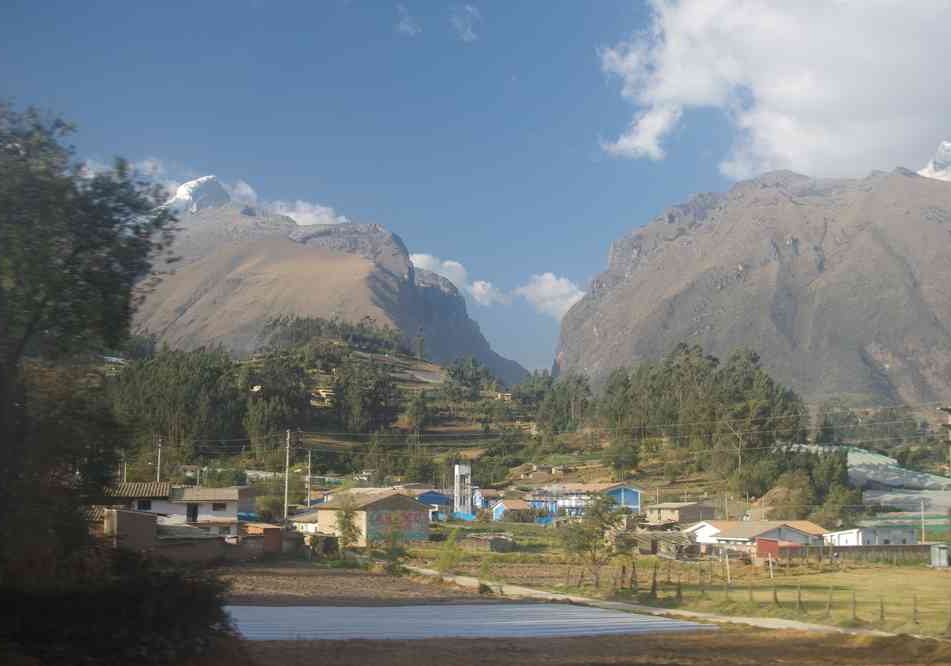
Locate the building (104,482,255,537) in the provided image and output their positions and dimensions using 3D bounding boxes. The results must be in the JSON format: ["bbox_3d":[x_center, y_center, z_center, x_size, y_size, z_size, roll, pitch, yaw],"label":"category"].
[{"bbox_3d":[-31.776,19.192,124.721,14.300,6.200,6.600,1,-9,-6],"label":"building"}]

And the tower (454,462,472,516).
[{"bbox_3d":[-1.980,26.030,192.690,2.250,8.850,2.250,3,-10,-21],"label":"tower"}]

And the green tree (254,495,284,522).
[{"bbox_3d":[-21.198,18.780,120.339,3.100,4.400,3.100,0,-9,0],"label":"green tree"}]

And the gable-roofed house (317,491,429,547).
[{"bbox_3d":[-9.759,18.230,113.153,7.200,4.700,9.500,7,-11,-35],"label":"gable-roofed house"}]

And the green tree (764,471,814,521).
[{"bbox_3d":[52.540,27.520,195.690,7.840,8.810,7.440,-2,-9,15],"label":"green tree"}]

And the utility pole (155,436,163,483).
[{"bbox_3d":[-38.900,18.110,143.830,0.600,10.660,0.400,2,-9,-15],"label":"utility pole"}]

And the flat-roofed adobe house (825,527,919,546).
[{"bbox_3d":[48.590,25.840,143.270,8.200,3.450,6.500,3,-10,-19],"label":"flat-roofed adobe house"}]

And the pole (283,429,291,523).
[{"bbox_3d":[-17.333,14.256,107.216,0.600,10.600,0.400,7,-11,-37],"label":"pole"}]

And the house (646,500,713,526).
[{"bbox_3d":[32.240,28.546,185.218,7.700,3.500,6.600,8,-12,-42],"label":"house"}]

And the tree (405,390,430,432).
[{"bbox_3d":[-18.910,25.650,381.080,8.210,13.760,7.800,0,-9,-3],"label":"tree"}]

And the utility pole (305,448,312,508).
[{"bbox_3d":[-17.766,16.317,124.616,0.400,8.000,0.400,0,-9,0],"label":"utility pole"}]

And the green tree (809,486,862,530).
[{"bbox_3d":[54.990,26.720,178.550,7.640,6.970,7.260,-3,-9,17],"label":"green tree"}]

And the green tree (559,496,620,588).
[{"bbox_3d":[7.084,12.750,71.439,3.700,5.700,3.700,0,-9,0],"label":"green tree"}]

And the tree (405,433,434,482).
[{"bbox_3d":[-12.590,28.400,262.860,6.530,11.000,6.210,0,-9,-3],"label":"tree"}]

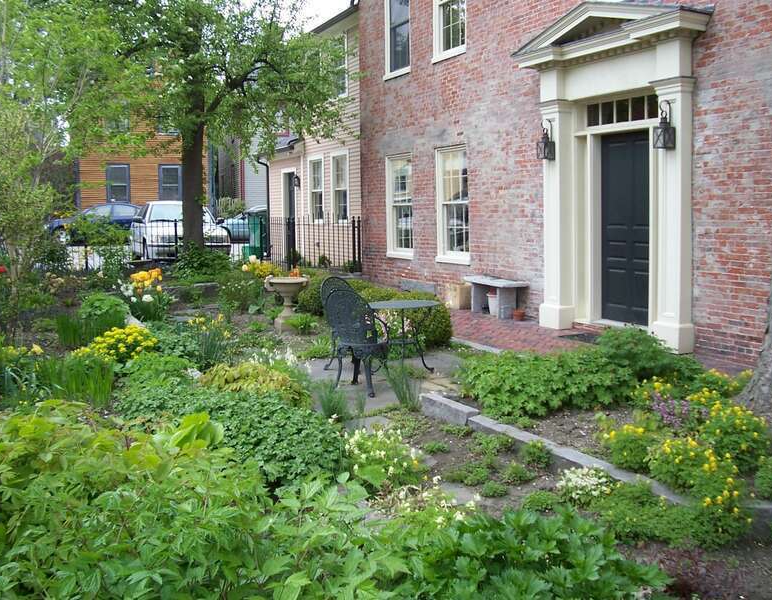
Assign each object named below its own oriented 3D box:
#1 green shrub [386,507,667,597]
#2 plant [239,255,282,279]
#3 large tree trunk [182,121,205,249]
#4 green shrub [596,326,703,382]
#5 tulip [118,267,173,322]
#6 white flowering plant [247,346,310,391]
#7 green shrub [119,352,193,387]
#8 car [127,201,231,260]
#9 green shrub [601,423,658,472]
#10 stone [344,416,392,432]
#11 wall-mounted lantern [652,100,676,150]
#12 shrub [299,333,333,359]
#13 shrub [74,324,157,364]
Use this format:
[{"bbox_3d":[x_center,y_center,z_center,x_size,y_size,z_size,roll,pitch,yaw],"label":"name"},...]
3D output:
[{"bbox_3d":[0.547,0.983,3.060,1.020,0.340,0.600,0,6,10],"label":"green shrub"},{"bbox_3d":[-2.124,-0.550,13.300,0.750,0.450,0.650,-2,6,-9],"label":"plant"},{"bbox_3d":[-3.324,-1.950,13.500,0.360,2.350,0.360,-1,6,0],"label":"large tree trunk"},{"bbox_3d":[2.191,0.462,6.521,0.840,0.520,0.750,1,7,19],"label":"green shrub"},{"bbox_3d":[-2.944,-0.074,9.567,0.620,0.600,0.550,-3,7,-17],"label":"tulip"},{"bbox_3d":[-1.026,0.645,7.500,0.580,0.380,0.500,-1,6,0],"label":"white flowering plant"},{"bbox_3d":[-2.180,0.685,7.504,0.620,0.330,0.550,-1,6,0],"label":"green shrub"},{"bbox_3d":[-4.778,-1.528,17.729,1.700,1.400,4.400,-3,7,-22],"label":"car"},{"bbox_3d":[1.423,0.832,4.587,0.330,0.240,0.310,1,7,17],"label":"green shrub"},{"bbox_3d":[-0.137,0.976,6.138,0.366,0.050,0.416,-1,6,-1],"label":"stone"},{"bbox_3d":[2.696,-1.694,7.607,0.170,0.465,0.145,-4,7,-26],"label":"wall-mounted lantern"},{"bbox_3d":[-0.795,0.514,8.860,0.406,0.267,0.376,-2,6,-5],"label":"shrub"},{"bbox_3d":[-2.806,0.462,8.150,0.840,0.380,0.700,-3,7,-19],"label":"shrub"}]

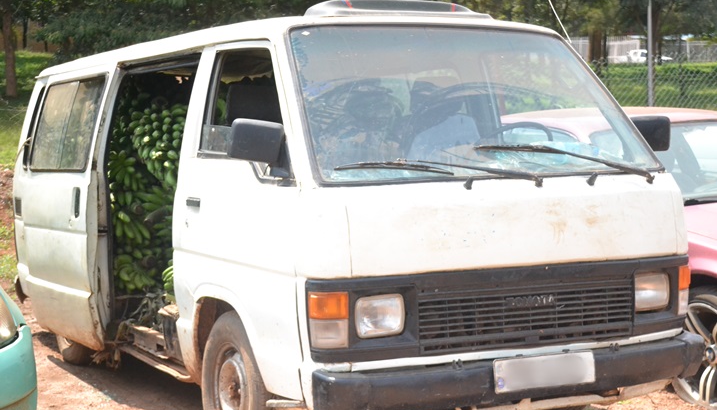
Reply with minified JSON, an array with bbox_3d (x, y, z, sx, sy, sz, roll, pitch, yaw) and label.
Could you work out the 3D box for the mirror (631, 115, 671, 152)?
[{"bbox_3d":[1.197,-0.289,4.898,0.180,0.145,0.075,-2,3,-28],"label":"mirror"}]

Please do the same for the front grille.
[{"bbox_3d":[0.610,0.390,4.194,0.920,0.213,0.050,-2,3,-28],"label":"front grille"}]

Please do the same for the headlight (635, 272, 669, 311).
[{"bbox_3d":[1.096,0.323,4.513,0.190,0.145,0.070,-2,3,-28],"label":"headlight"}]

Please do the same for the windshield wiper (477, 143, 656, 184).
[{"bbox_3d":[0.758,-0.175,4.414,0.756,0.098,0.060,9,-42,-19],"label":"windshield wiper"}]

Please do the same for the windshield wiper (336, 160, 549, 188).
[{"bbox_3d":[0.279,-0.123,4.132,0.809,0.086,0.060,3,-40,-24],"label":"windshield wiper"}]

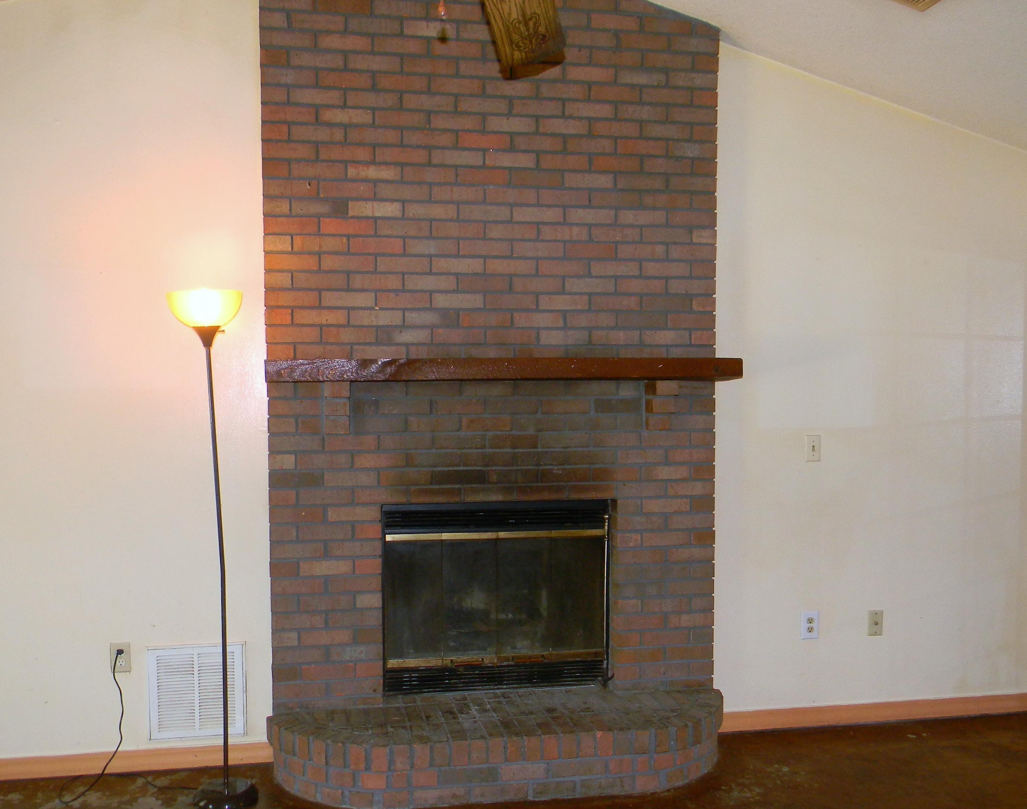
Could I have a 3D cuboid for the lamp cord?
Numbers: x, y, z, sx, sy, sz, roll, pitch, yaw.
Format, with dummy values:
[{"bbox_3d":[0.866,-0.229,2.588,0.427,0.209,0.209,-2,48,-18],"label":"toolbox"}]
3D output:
[{"bbox_3d":[-1.426,1.176,3.250,0.500,0.497,0.210,0,3,-9],"label":"lamp cord"}]

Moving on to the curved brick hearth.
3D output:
[{"bbox_3d":[-0.032,1.305,3.334,1.788,0.234,0.420,0,3,-9],"label":"curved brick hearth"}]

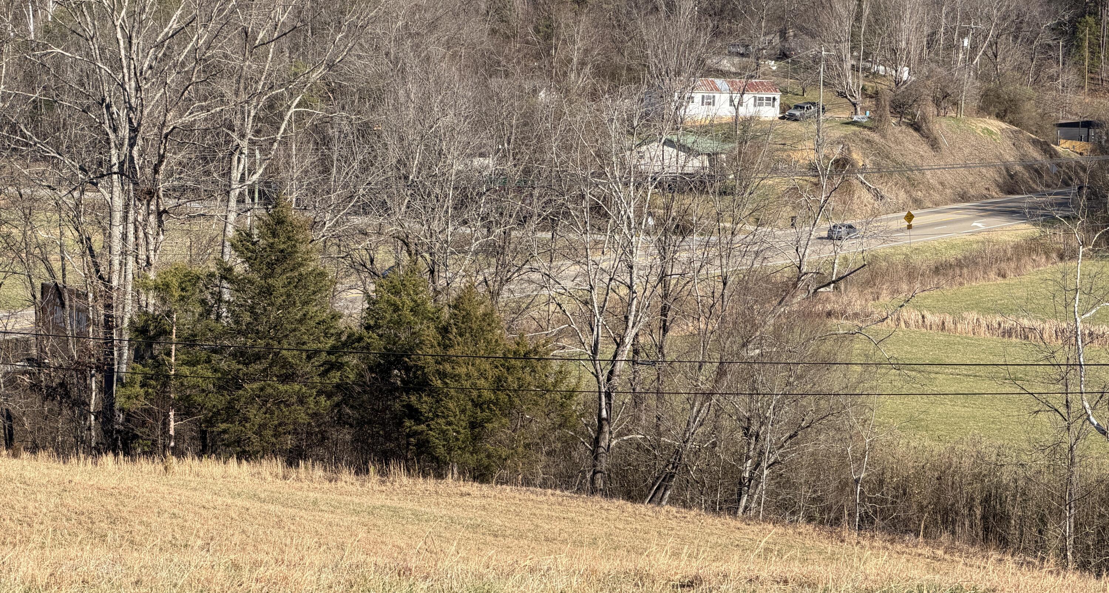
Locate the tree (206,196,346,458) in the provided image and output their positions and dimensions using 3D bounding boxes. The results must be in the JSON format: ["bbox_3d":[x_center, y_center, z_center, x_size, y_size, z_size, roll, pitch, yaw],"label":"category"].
[{"bbox_3d":[-9.289,1.114,107.000,4.500,8.900,4.500,0,6,0],"label":"tree"}]

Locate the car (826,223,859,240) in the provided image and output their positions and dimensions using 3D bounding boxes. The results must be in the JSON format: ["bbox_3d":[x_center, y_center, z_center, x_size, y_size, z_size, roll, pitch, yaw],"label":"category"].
[{"bbox_3d":[30.303,-6.817,337.000,1.800,1.500,4.500,3,6,25],"label":"car"}]

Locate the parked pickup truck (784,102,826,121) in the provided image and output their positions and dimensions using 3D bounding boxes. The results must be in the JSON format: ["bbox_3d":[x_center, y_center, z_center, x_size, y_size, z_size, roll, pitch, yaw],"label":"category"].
[{"bbox_3d":[31.763,-23.362,405.000,1.980,1.850,5.700,5,11,39],"label":"parked pickup truck"}]

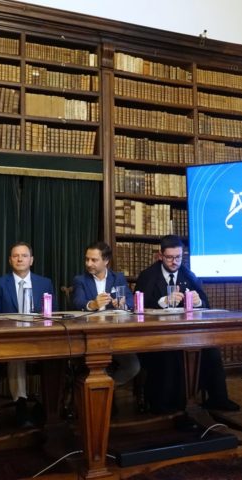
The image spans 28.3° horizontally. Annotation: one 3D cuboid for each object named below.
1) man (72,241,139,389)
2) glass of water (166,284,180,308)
[{"bbox_3d":[-0.112,0.624,3.460,0.540,1.290,0.820,0,-5,-8],"label":"man"},{"bbox_3d":[0.295,0.334,2.750,0.064,0.135,0.064,1,-6,-20],"label":"glass of water"}]

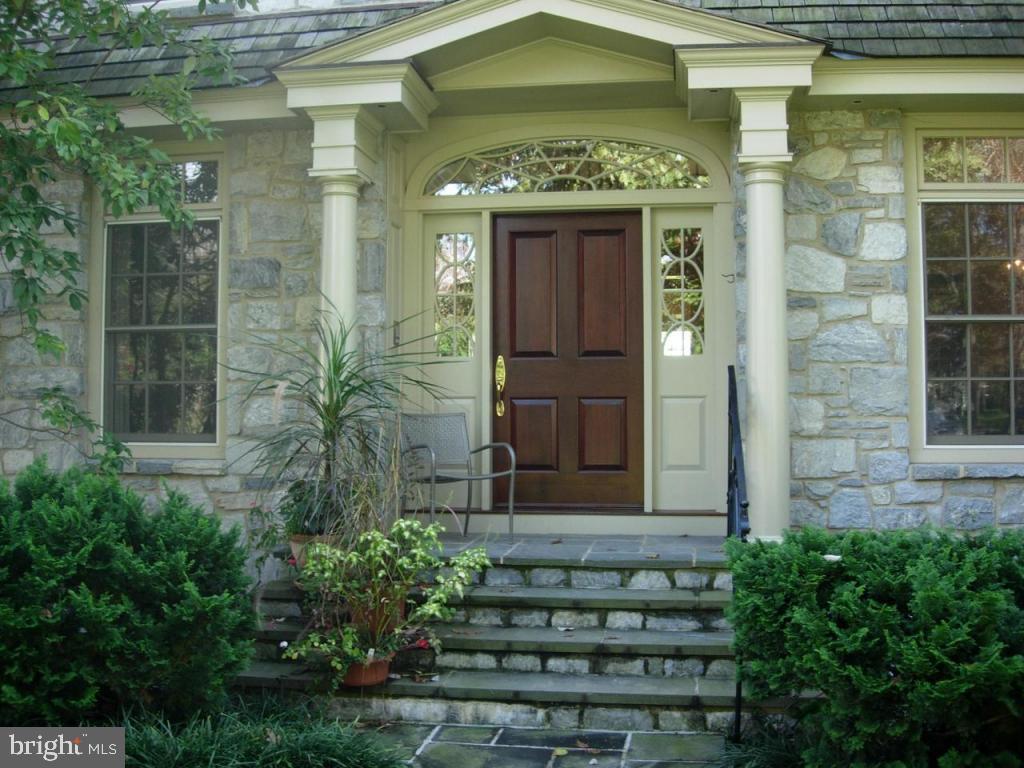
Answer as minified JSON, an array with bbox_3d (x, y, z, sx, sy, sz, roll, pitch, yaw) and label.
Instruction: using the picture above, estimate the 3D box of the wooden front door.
[{"bbox_3d":[0.396,-0.174,7.980,1.074,2.108,0.060,0,-2,7],"label":"wooden front door"}]

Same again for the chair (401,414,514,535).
[{"bbox_3d":[-0.389,0.617,7.473,0.580,0.860,0.620,1,-3,-29],"label":"chair"}]

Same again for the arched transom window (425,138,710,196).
[{"bbox_3d":[0.391,-1.550,8.039,2.042,0.378,0.080,0,-2,7],"label":"arched transom window"}]

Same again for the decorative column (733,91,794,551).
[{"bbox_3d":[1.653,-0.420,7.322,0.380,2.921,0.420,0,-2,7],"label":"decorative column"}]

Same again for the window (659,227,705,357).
[{"bbox_3d":[1.197,-0.649,7.896,0.306,0.913,0.060,0,-2,7],"label":"window"}]

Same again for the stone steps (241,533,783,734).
[{"bbox_3d":[0.130,1.340,6.588,2.950,0.659,2.660,0,-2,7],"label":"stone steps"}]

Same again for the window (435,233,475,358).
[{"bbox_3d":[-0.406,-0.639,8.104,0.304,0.912,0.060,0,-2,7],"label":"window"}]

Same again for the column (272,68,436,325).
[{"bbox_3d":[-1.077,-0.499,7.731,0.880,3.111,0.780,0,-2,7],"label":"column"}]

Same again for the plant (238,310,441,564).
[{"bbox_3d":[-0.978,0.360,6.369,1.040,1.518,0.950,0,-2,7],"label":"plant"}]

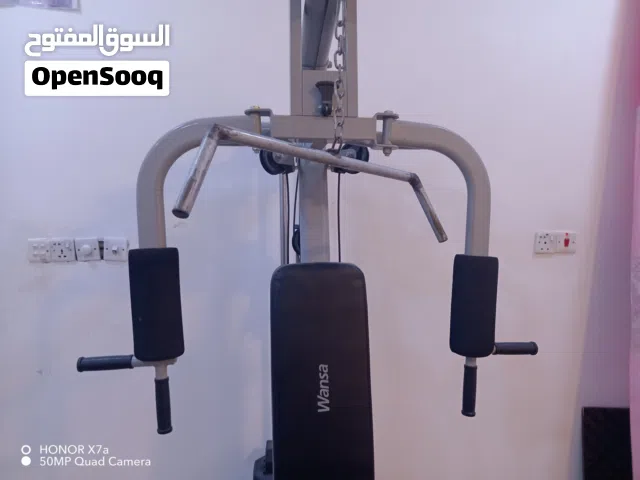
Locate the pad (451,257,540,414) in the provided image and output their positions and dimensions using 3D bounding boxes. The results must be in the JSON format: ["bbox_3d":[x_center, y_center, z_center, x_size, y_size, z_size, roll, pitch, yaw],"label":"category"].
[{"bbox_3d":[0.425,0.232,1.130,0.220,0.390,0.110,-2,8,-14],"label":"pad"}]

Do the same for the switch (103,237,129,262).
[{"bbox_3d":[-0.760,0.035,1.719,0.086,0.086,0.022,-1,8,-5],"label":"switch"}]

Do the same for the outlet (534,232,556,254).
[{"bbox_3d":[0.915,0.013,1.870,0.086,0.086,0.016,-1,8,-5],"label":"outlet"}]

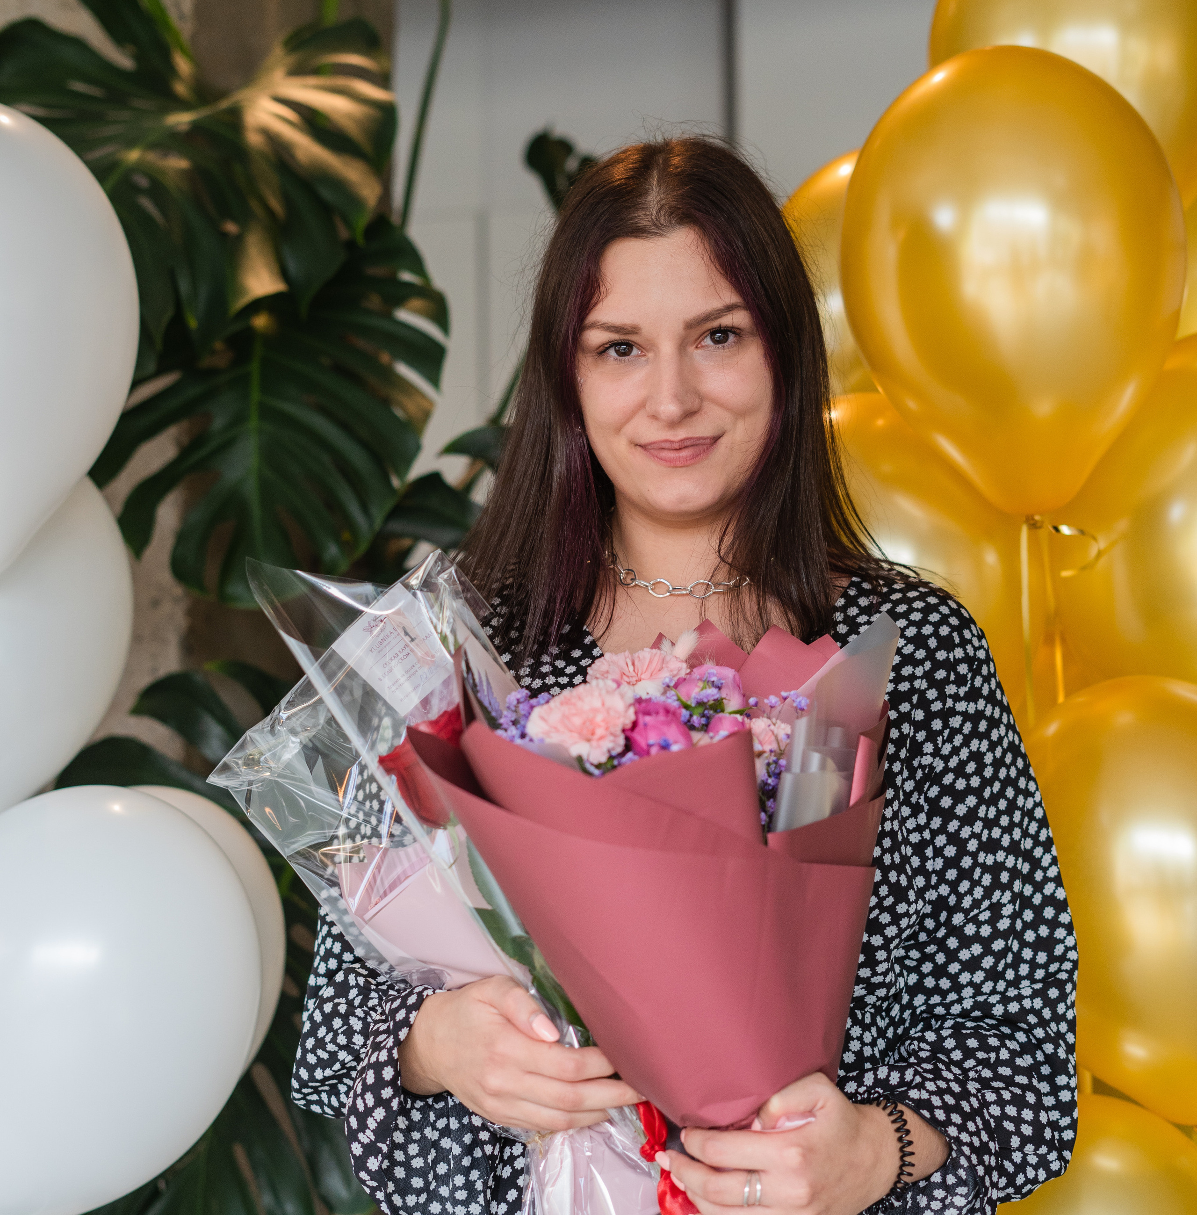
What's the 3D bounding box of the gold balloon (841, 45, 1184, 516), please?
[{"bbox_3d":[0.314,-0.247,1.890,0.260,0.352,0.260,-3,-4,0],"label":"gold balloon"}]

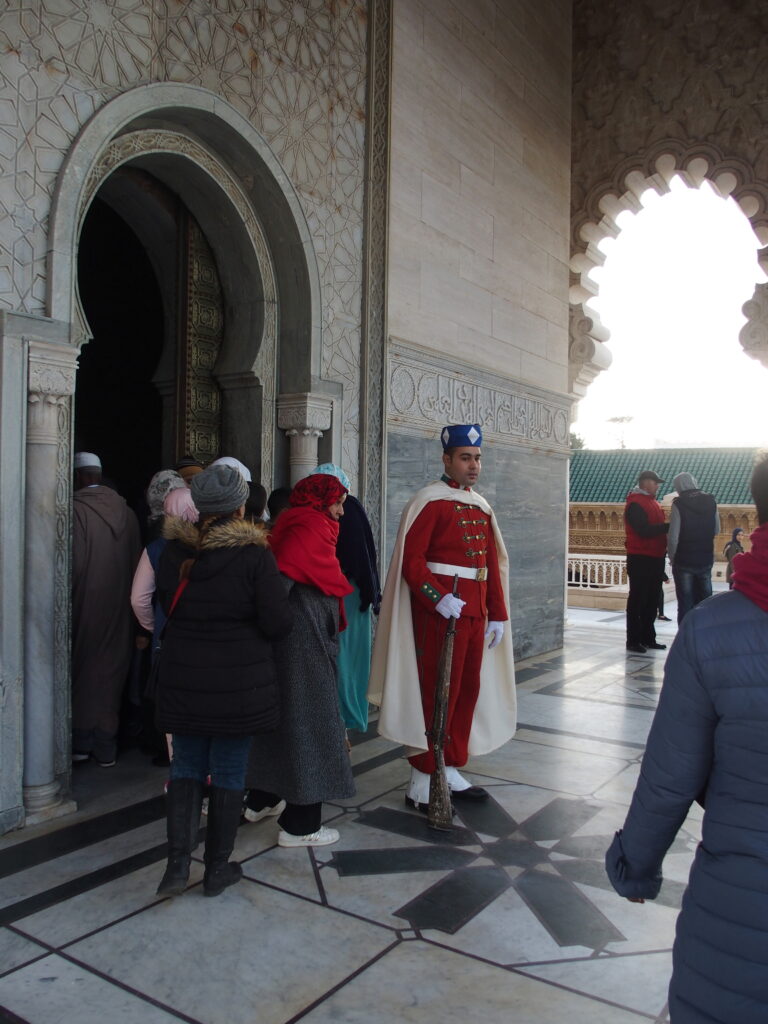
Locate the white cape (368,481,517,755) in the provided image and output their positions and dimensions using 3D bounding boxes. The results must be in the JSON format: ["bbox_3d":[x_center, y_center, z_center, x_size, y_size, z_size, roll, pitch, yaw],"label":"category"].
[{"bbox_3d":[0.300,0.530,4.210,0.520,1.360,0.680,1,0,40],"label":"white cape"}]

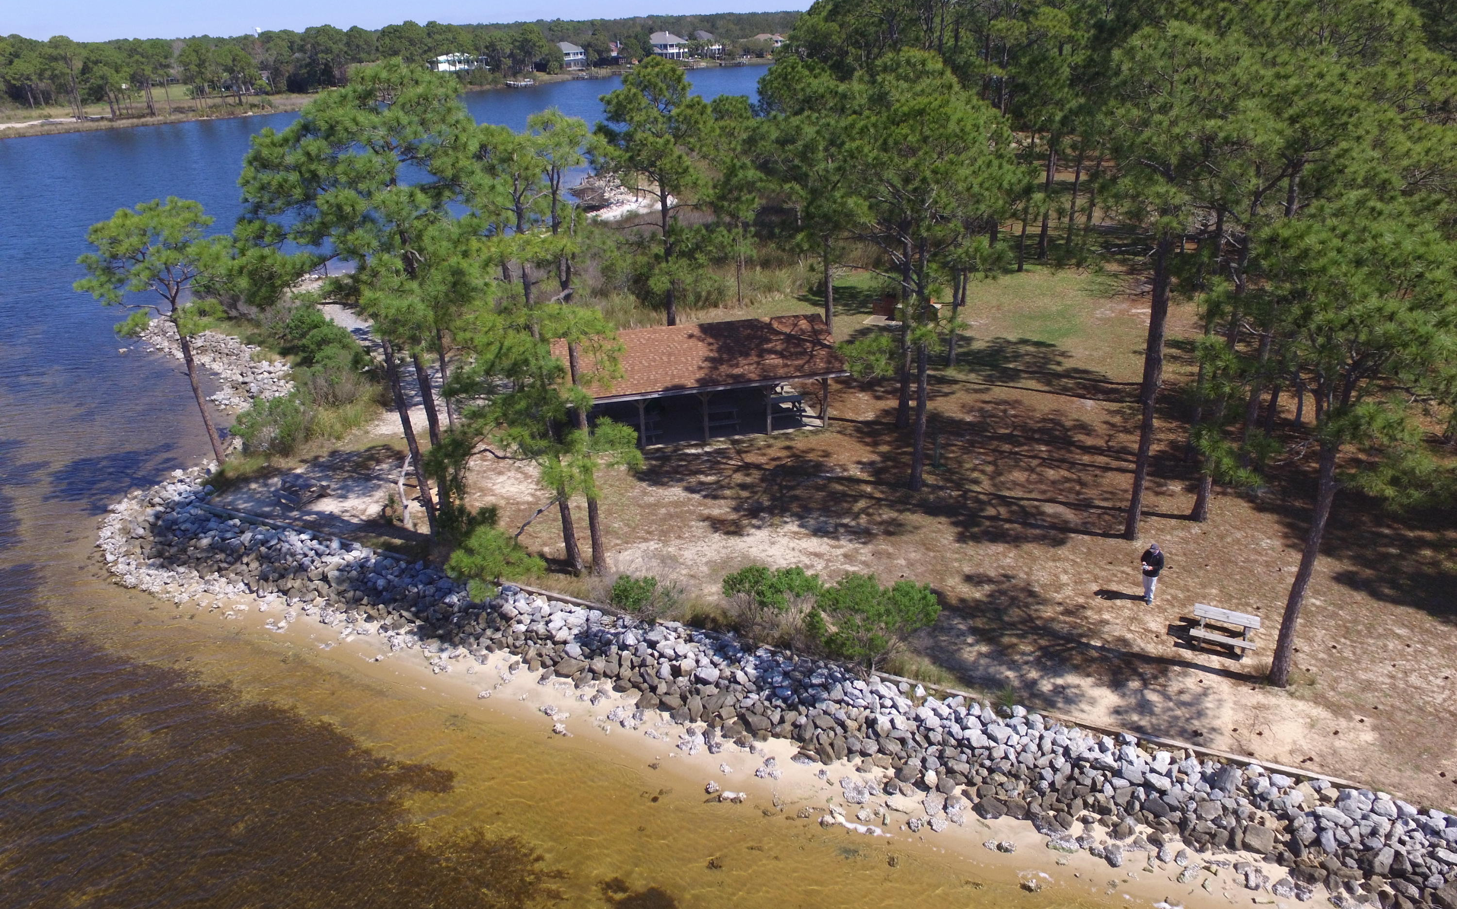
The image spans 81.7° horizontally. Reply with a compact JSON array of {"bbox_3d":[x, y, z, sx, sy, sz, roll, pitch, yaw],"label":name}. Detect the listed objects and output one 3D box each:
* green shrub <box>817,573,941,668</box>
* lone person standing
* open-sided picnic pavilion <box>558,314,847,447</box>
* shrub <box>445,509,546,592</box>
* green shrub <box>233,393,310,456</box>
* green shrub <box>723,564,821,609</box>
[{"bbox_3d":[3.851,4.266,21.578,3.019,2.176,2.475,-2,28,0],"label":"green shrub"},{"bbox_3d":[11.712,3.277,23.228,0.580,1.800,0.460,14,32,29],"label":"lone person standing"},{"bbox_3d":[-1.519,-3.754,35.868,11.400,3.550,8.300,-6,28,-7],"label":"open-sided picnic pavilion"},{"bbox_3d":[-6.855,2.897,24.873,2.787,2.365,2.452,-2,28,0],"label":"shrub"},{"bbox_3d":[-18.184,-1.171,33.601,2.737,2.354,2.463,-18,31,-27],"label":"green shrub"},{"bbox_3d":[1.203,3.931,23.144,2.727,1.521,2.046,-2,28,0],"label":"green shrub"}]

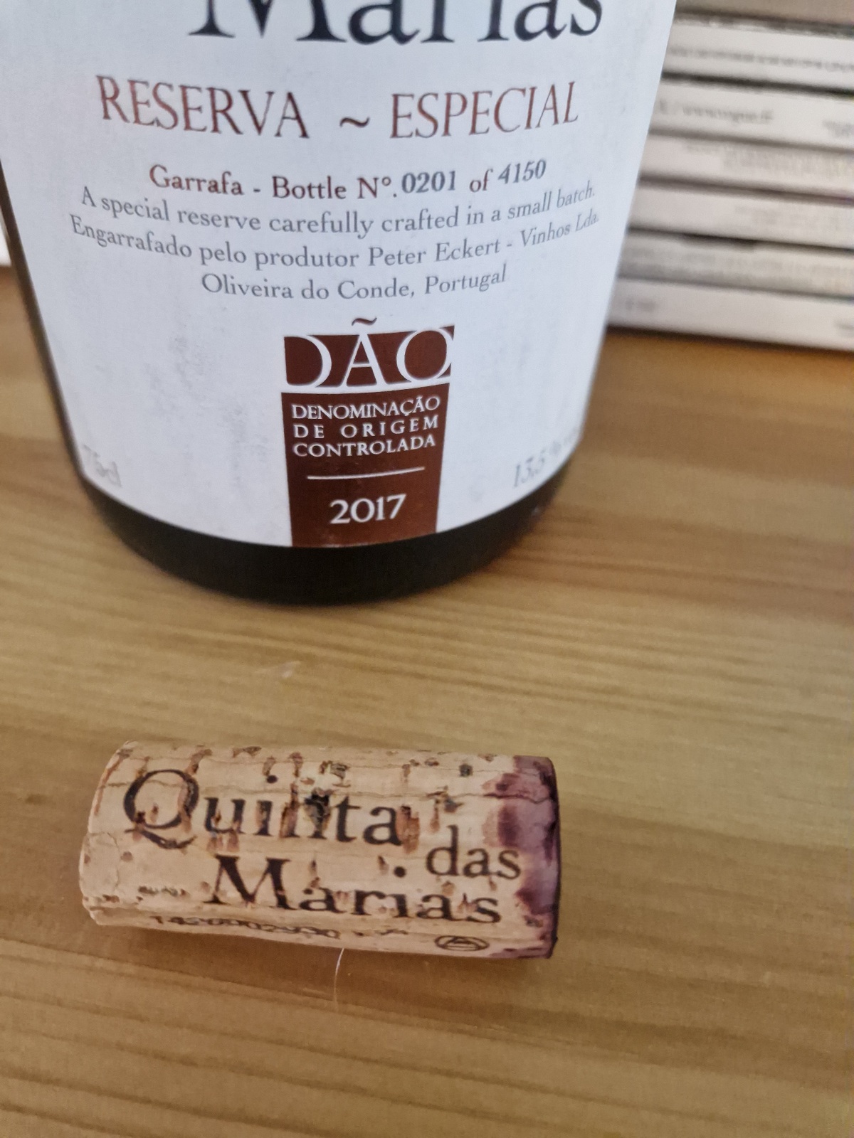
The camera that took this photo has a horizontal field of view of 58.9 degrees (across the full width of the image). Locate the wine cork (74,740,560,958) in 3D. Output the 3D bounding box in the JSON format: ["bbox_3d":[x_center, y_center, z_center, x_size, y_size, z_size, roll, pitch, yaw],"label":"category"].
[{"bbox_3d":[-0.011,0.030,0.084,0.047,0.021,0.021,4,42,0],"label":"wine cork"}]

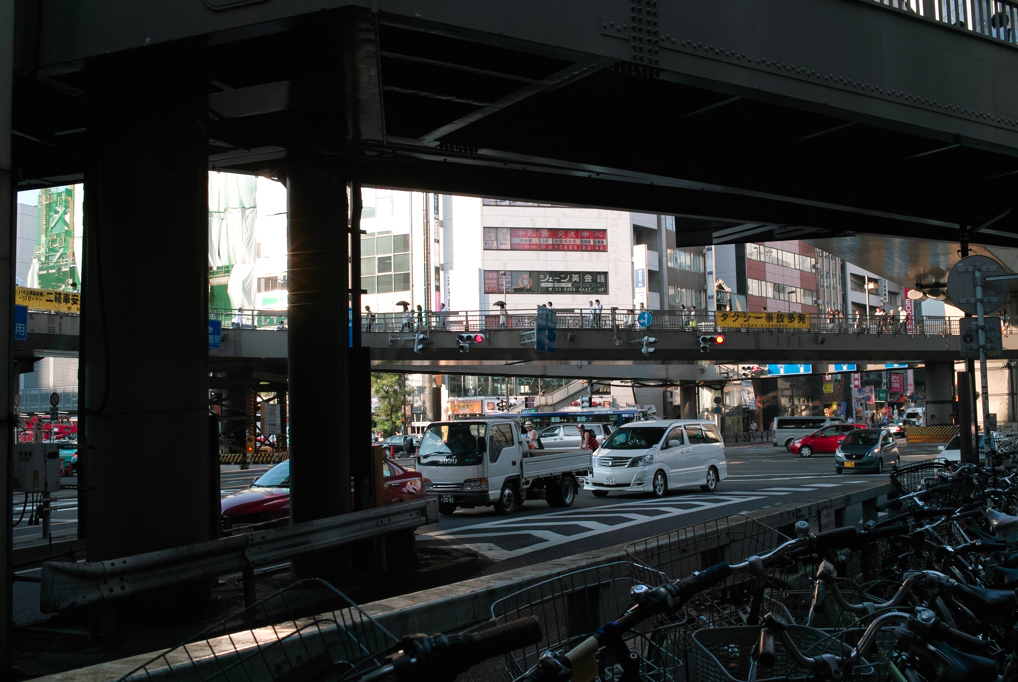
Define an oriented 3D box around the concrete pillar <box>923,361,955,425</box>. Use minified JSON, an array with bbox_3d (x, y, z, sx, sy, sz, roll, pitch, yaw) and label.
[{"bbox_3d":[26.957,3.788,73.000,1.700,5.000,1.700,-3,-5,22],"label":"concrete pillar"}]

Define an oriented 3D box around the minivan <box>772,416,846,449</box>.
[{"bbox_3d":[17.414,5.360,67.001,4.720,1.990,1.700,-2,-4,5],"label":"minivan"}]

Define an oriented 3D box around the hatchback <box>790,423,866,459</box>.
[{"bbox_3d":[15.054,4.658,54.460,3.880,1.525,1.690,-2,-5,8],"label":"hatchback"}]

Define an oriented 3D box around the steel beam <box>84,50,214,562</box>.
[{"bbox_3d":[-3.595,-0.053,11.604,1.220,5.500,1.220,-1,-4,0],"label":"steel beam"}]

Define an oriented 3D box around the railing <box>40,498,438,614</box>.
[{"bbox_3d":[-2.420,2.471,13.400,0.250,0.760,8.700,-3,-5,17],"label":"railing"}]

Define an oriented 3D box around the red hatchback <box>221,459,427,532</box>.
[{"bbox_3d":[-3.141,2.633,19.157,1.820,1.420,4.600,-4,-5,28],"label":"red hatchback"}]

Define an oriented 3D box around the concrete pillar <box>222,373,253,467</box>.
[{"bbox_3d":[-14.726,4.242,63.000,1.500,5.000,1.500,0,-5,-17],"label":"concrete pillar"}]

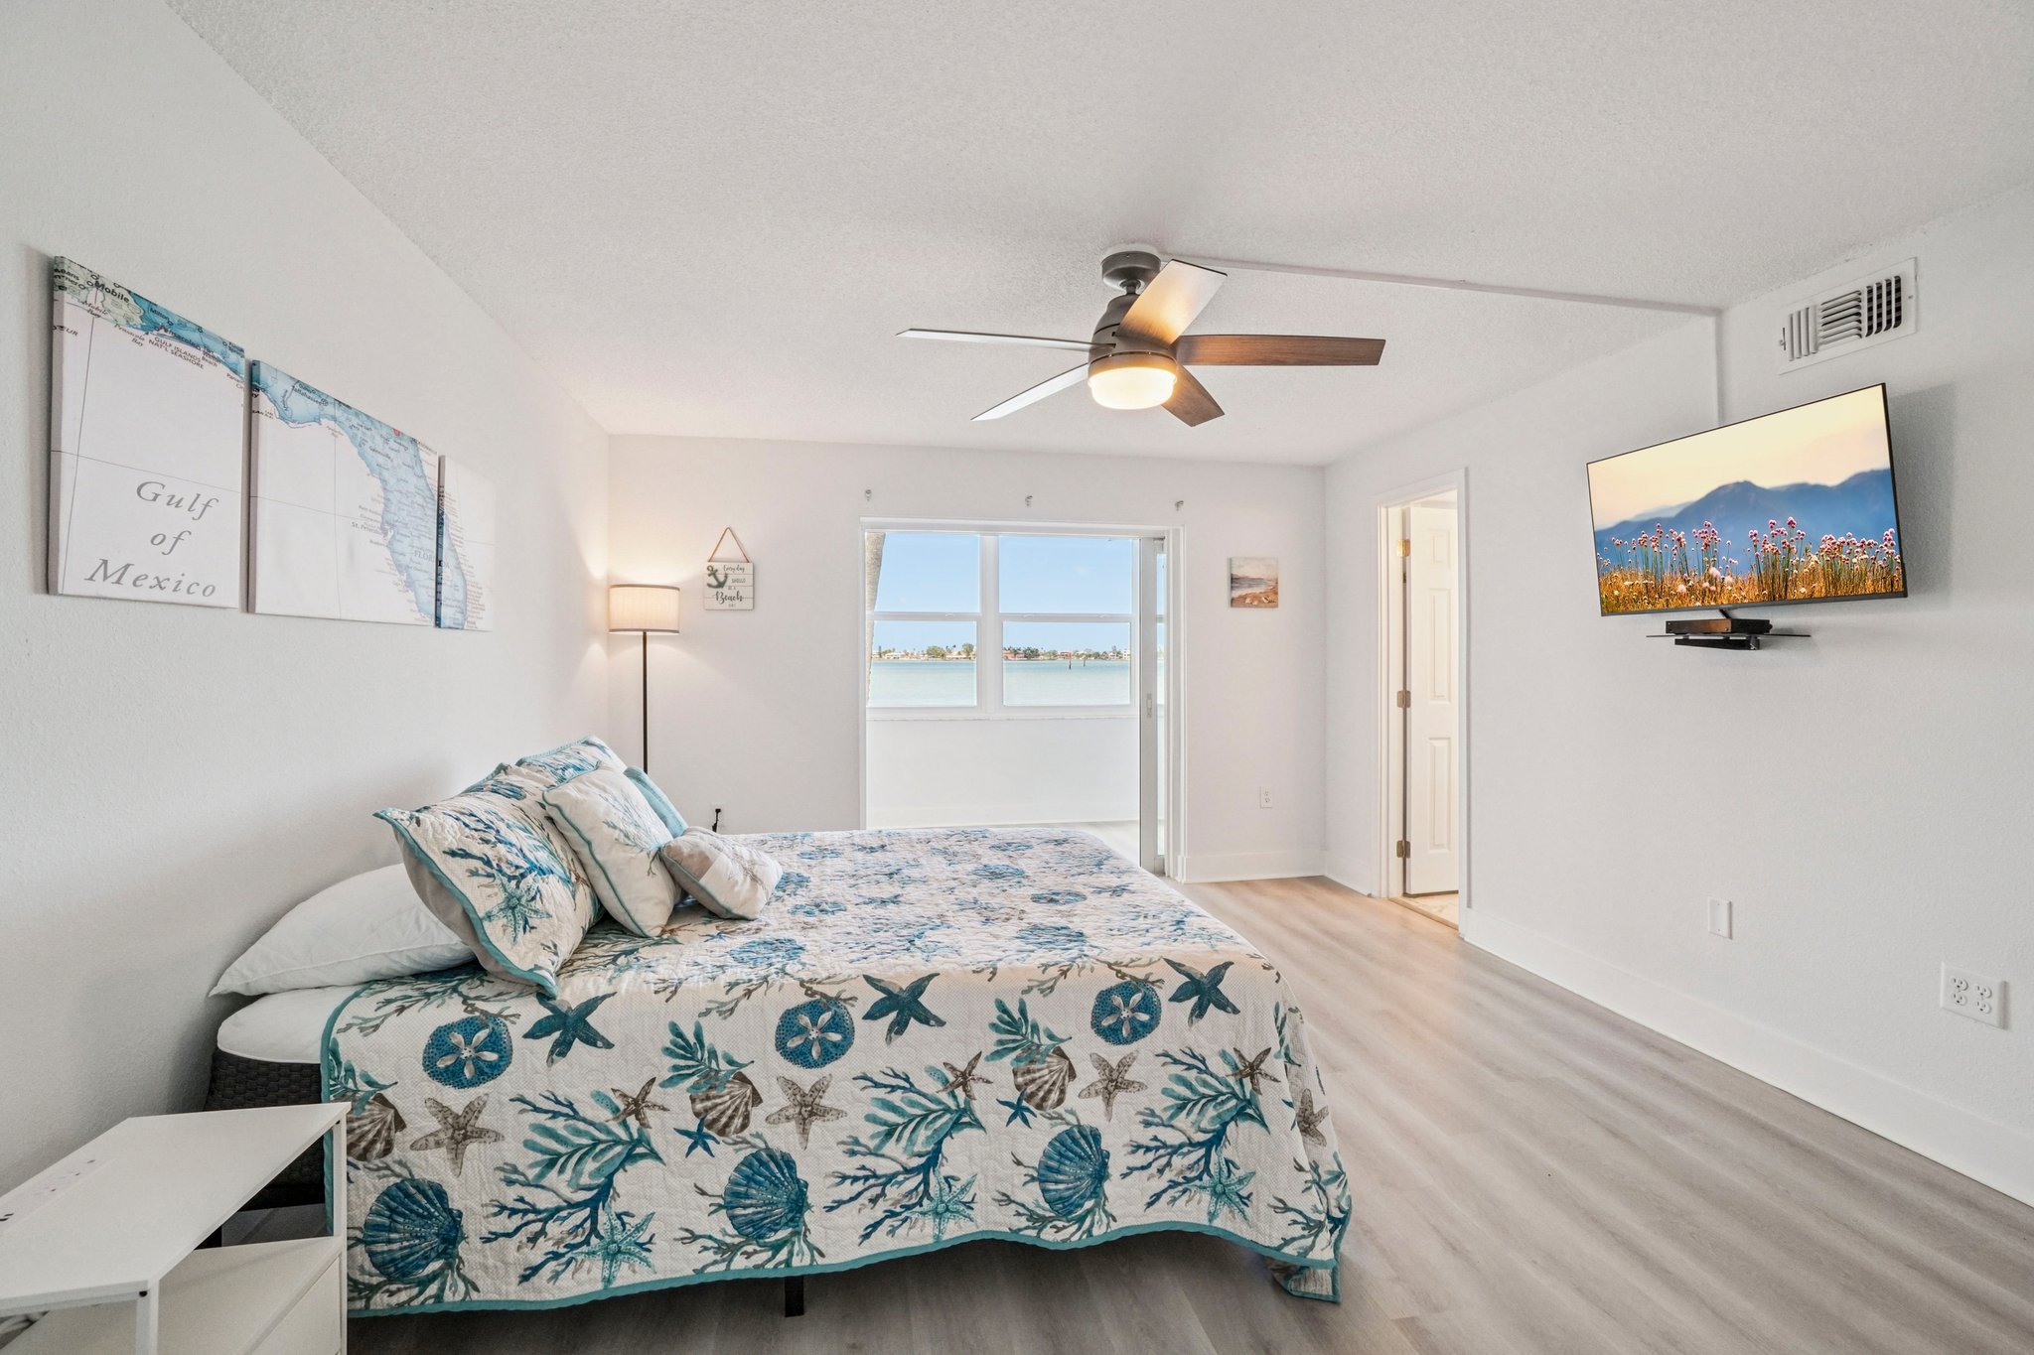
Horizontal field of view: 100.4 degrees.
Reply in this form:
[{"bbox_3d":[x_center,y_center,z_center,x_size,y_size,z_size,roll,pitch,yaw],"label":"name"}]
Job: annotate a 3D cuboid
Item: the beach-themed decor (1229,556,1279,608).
[{"bbox_3d":[1.377,-0.545,4.912,0.295,0.289,0.025,-1,1,-12],"label":"beach-themed decor"}]

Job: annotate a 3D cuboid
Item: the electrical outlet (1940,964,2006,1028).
[{"bbox_3d":[2.409,0.804,2.136,0.010,0.115,0.116,0,1,-11],"label":"electrical outlet"}]

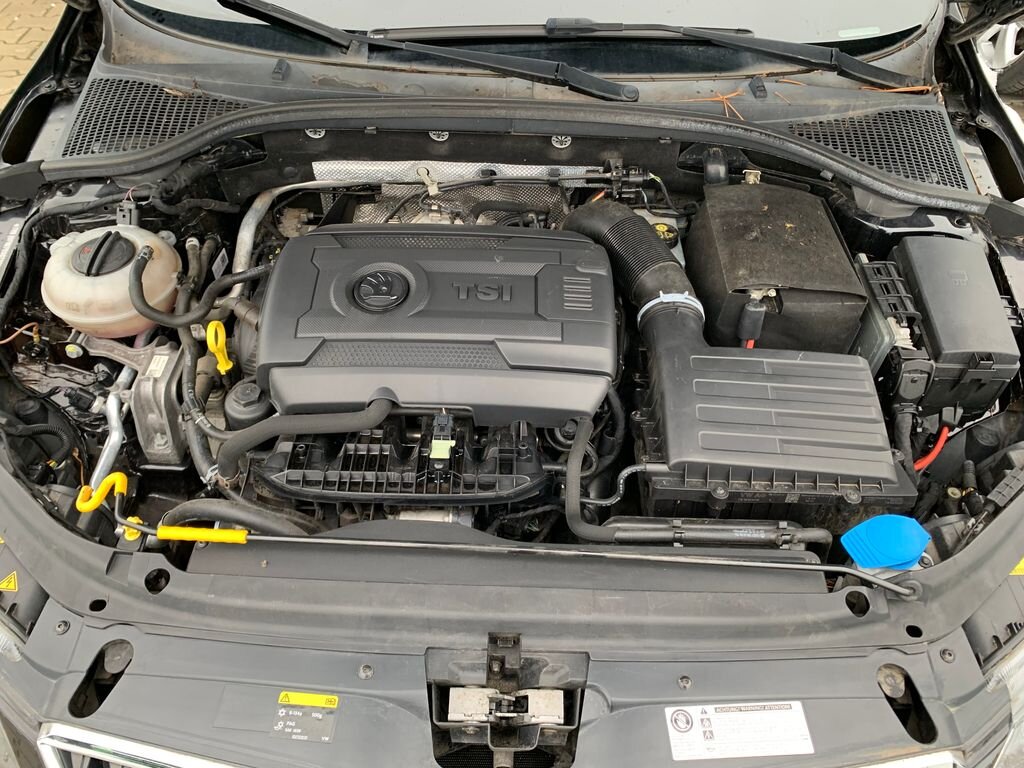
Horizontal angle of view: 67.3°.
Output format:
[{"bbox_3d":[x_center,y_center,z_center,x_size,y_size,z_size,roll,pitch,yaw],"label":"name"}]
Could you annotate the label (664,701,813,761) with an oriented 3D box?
[{"bbox_3d":[0.232,0.354,0.786,0.143,0.002,0.050,-2,61,-3],"label":"label"}]

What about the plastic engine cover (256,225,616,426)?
[{"bbox_3d":[-0.091,-0.096,1.078,0.455,0.105,0.290,2,50,0],"label":"plastic engine cover"}]

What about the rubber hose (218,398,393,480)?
[{"bbox_3d":[-0.272,0.068,1.000,0.225,0.090,0.085,2,49,0],"label":"rubber hose"}]

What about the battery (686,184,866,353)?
[{"bbox_3d":[0.386,-0.141,1.189,0.186,0.195,0.250,2,46,0],"label":"battery"}]

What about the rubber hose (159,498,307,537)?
[{"bbox_3d":[-0.364,0.172,0.996,0.180,0.050,0.060,2,49,0],"label":"rubber hose"}]

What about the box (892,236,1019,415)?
[{"bbox_3d":[0.605,-0.088,1.088,0.130,0.130,0.220,2,49,0],"label":"box"}]

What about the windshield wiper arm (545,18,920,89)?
[{"bbox_3d":[0.333,-0.518,1.184,0.573,0.042,0.060,11,72,5],"label":"windshield wiper arm"}]

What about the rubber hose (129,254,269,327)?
[{"bbox_3d":[-0.416,-0.142,1.036,0.172,0.088,0.105,2,46,0],"label":"rubber hose"}]

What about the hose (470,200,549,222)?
[{"bbox_3d":[-0.004,-0.287,1.270,0.128,0.030,0.030,2,49,0],"label":"hose"}]

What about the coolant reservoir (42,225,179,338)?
[{"bbox_3d":[-0.544,-0.149,1.055,0.185,0.145,0.180,2,46,0],"label":"coolant reservoir"}]

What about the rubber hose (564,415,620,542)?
[{"bbox_3d":[0.100,0.116,0.965,0.065,0.075,0.140,2,49,0],"label":"rubber hose"}]

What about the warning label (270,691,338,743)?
[{"bbox_3d":[-0.190,0.307,0.708,0.054,0.002,0.043,6,49,0],"label":"warning label"}]

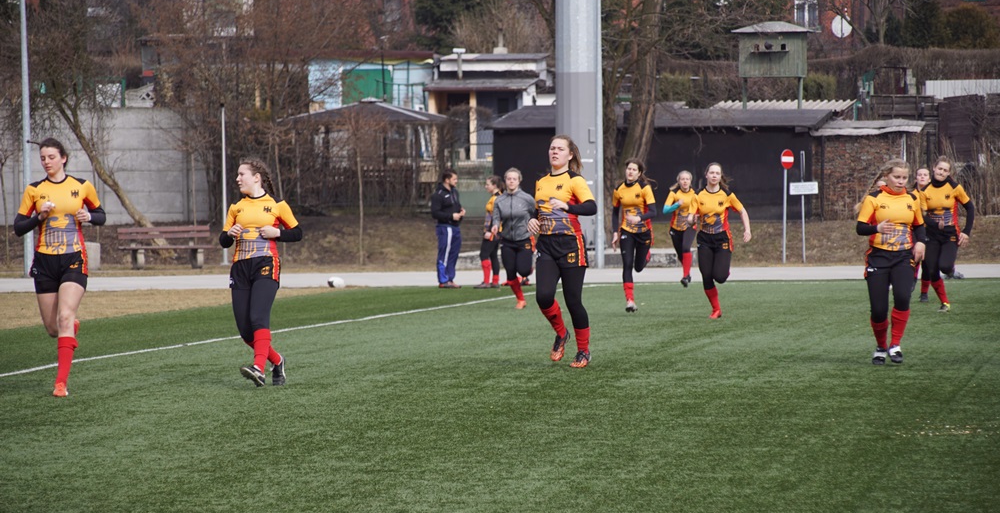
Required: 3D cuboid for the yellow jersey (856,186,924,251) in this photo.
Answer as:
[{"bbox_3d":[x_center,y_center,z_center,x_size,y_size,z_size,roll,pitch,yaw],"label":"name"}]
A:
[{"bbox_3d":[2.983,-0.283,38.200,0.500,0.490,0.270,-1,1,-10],"label":"yellow jersey"}]

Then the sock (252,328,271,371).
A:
[{"bbox_3d":[-1.650,0.643,34.600,0.120,0.290,0.130,3,0,0],"label":"sock"}]

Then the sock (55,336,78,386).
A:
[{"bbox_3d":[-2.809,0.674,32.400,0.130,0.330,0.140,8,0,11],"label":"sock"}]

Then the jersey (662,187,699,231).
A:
[{"bbox_3d":[2.361,-0.595,64.000,0.500,0.550,0.320,-1,4,4],"label":"jersey"}]

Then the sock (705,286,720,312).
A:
[{"bbox_3d":[2.222,0.442,52.000,0.115,0.250,0.125,-14,10,22],"label":"sock"}]

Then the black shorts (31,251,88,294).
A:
[{"bbox_3d":[-2.854,0.104,32.400,0.370,0.270,0.270,0,1,12],"label":"black shorts"}]

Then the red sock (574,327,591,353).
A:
[{"bbox_3d":[0.608,0.619,36.600,0.105,0.210,0.115,6,19,22],"label":"red sock"}]

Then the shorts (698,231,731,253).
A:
[{"bbox_3d":[2.265,-0.158,52.800,0.360,0.260,0.260,0,1,18],"label":"shorts"}]

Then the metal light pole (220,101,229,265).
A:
[{"bbox_3d":[-5.785,-1.522,105.000,0.160,3.400,0.160,-1,1,0],"label":"metal light pole"}]

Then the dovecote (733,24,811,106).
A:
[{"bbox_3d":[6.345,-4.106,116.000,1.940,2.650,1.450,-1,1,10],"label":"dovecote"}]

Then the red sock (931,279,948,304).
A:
[{"bbox_3d":[4.695,0.376,53.300,0.110,0.255,0.125,-21,5,16],"label":"red sock"}]

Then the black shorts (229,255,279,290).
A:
[{"bbox_3d":[-1.705,0.104,34.800,0.330,0.260,0.250,-1,1,17],"label":"black shorts"}]

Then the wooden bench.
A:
[{"bbox_3d":[-6.479,-0.169,97.000,1.840,0.840,0.620,-1,1,-19],"label":"wooden bench"}]

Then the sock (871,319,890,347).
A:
[{"bbox_3d":[2.876,0.586,37.800,0.120,0.240,0.125,-5,21,3],"label":"sock"}]

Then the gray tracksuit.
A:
[{"bbox_3d":[0.157,-0.477,58.200,0.500,0.600,0.330,0,1,12],"label":"gray tracksuit"}]

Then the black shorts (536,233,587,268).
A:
[{"bbox_3d":[0.458,-0.051,36.600,0.345,0.270,0.250,0,1,25],"label":"black shorts"}]

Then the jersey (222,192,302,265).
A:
[{"bbox_3d":[-1.648,-0.194,34.700,0.470,0.490,0.280,0,1,22],"label":"jersey"}]

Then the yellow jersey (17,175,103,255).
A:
[{"bbox_3d":[-2.863,-0.267,32.500,0.530,0.520,0.300,-1,1,6],"label":"yellow jersey"}]

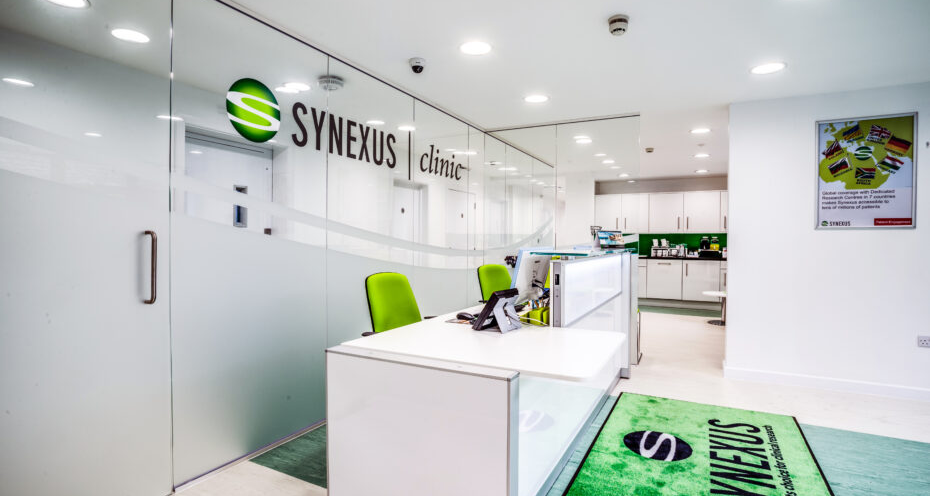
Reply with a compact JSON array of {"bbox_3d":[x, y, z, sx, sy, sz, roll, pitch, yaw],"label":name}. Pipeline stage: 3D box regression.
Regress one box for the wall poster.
[{"bbox_3d":[3.182,-0.596,3.491,0.625,0.885,0.020,1,1,24],"label":"wall poster"}]

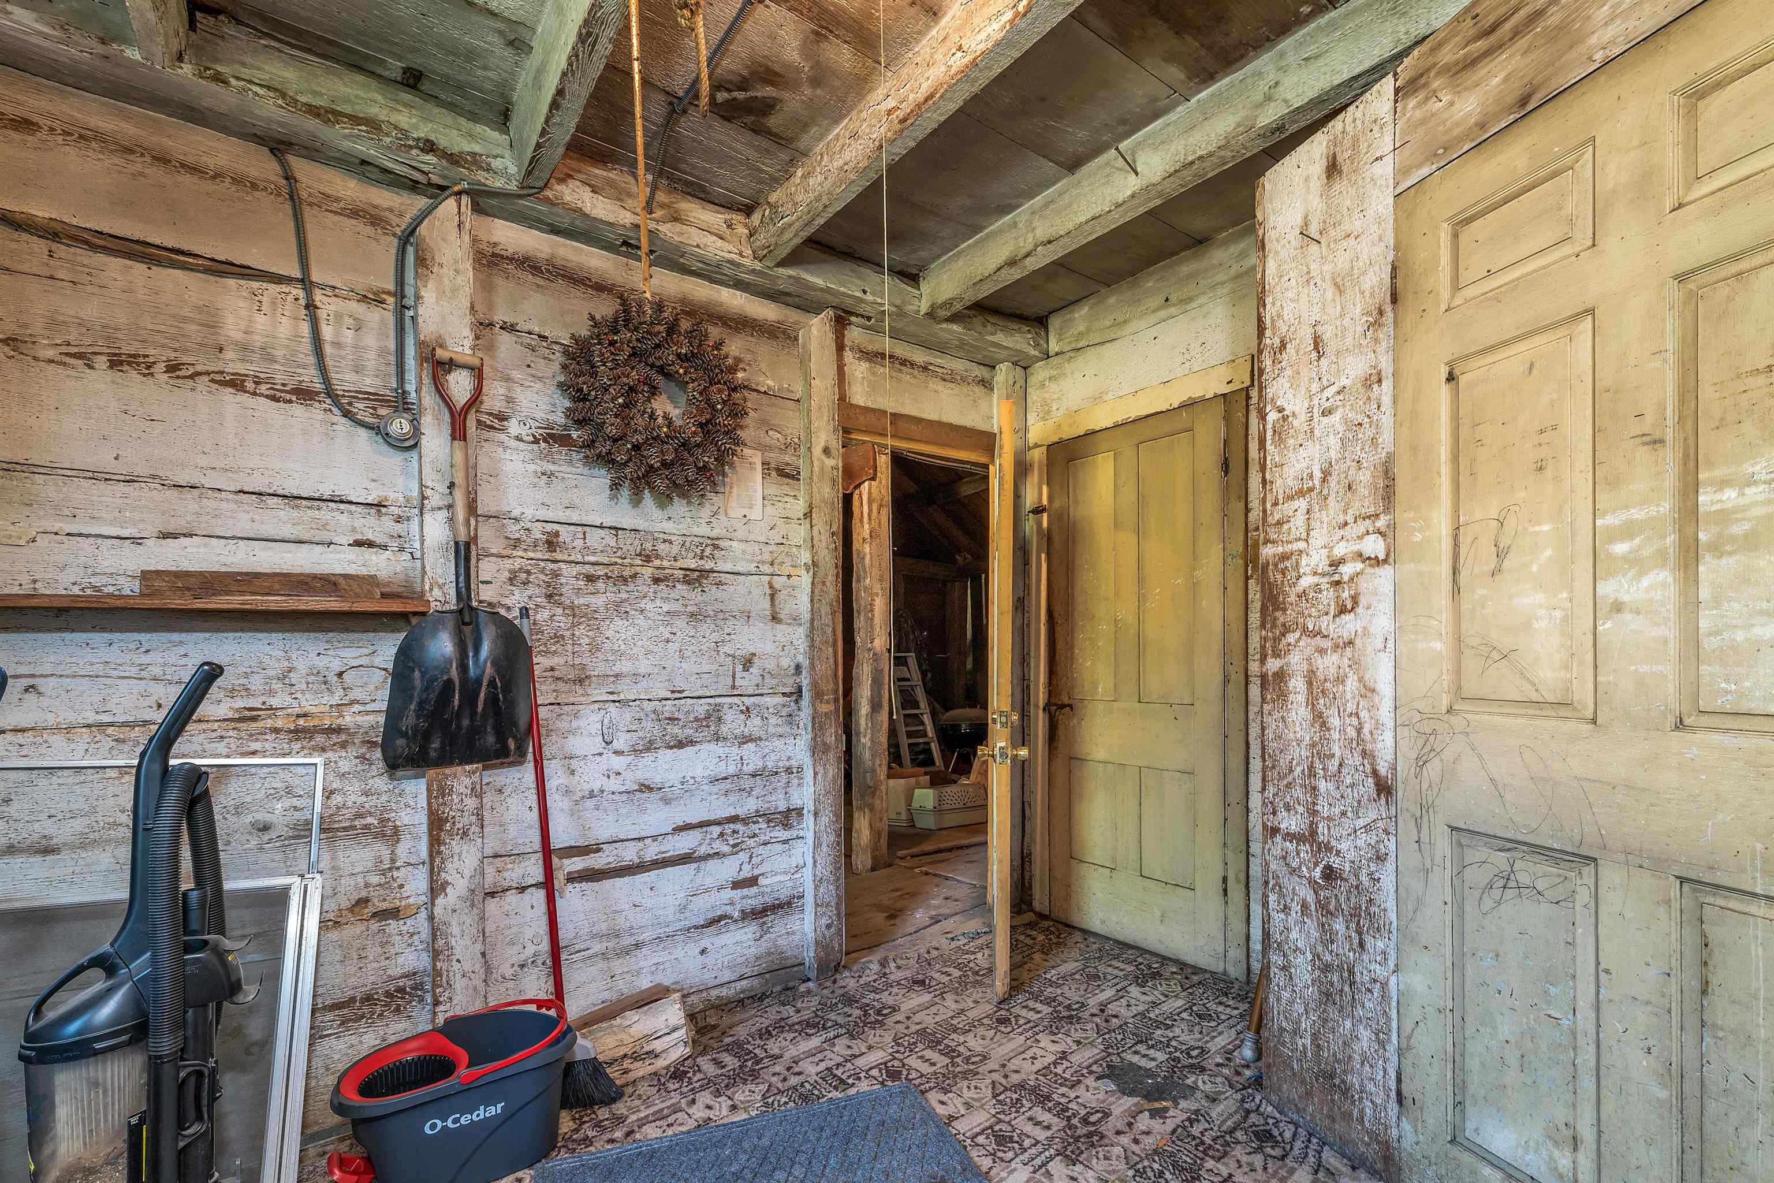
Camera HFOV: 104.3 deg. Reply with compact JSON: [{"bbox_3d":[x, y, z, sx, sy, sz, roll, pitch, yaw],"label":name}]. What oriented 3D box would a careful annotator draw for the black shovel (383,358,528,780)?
[{"bbox_3d":[-1.034,-0.077,1.668,0.300,1.010,0.140,1,-2,-35],"label":"black shovel"}]

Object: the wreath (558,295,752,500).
[{"bbox_3d":[-0.658,-0.556,2.004,0.550,0.560,0.120,1,-2,-35],"label":"wreath"}]

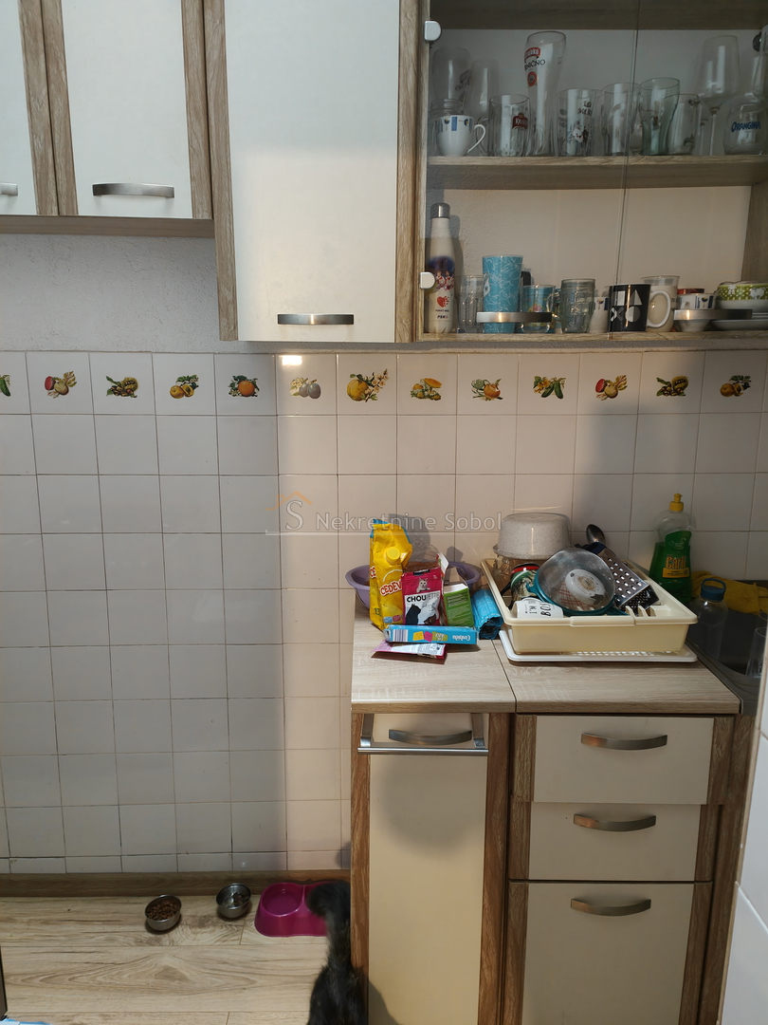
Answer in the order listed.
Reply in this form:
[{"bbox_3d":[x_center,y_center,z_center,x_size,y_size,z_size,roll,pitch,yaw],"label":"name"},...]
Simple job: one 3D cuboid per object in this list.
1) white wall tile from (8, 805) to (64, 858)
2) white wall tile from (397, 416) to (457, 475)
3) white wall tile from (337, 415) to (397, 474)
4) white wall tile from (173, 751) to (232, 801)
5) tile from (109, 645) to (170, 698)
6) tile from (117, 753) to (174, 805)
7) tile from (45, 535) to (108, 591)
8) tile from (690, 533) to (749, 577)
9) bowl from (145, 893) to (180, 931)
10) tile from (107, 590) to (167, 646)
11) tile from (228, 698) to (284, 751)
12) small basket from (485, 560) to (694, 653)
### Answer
[{"bbox_3d":[-0.981,0.900,2.085,0.150,0.150,0.008,0,11,-1],"label":"white wall tile"},{"bbox_3d":[0.112,-0.173,1.898,0.150,0.150,0.010,0,9,-2],"label":"white wall tile"},{"bbox_3d":[-0.042,-0.171,1.886,0.149,0.149,0.008,0,11,-1],"label":"white wall tile"},{"bbox_3d":[-0.500,0.729,2.044,0.149,0.149,0.008,0,11,-1],"label":"white wall tile"},{"bbox_3d":[-0.648,0.426,1.968,0.150,0.150,0.010,0,9,-2],"label":"tile"},{"bbox_3d":[-0.655,0.732,2.034,0.150,0.150,0.009,0,10,-1],"label":"tile"},{"bbox_3d":[-0.800,0.129,1.913,0.150,0.150,0.010,0,9,-2],"label":"tile"},{"bbox_3d":[0.871,0.126,1.934,0.149,0.149,0.008,0,10,-1],"label":"tile"},{"bbox_3d":[-0.591,1.079,1.988,0.092,0.037,0.092,0,11,-1],"label":"bowl"},{"bbox_3d":[-0.656,0.280,1.975,0.150,0.150,0.008,0,11,-1],"label":"tile"},{"bbox_3d":[-0.345,0.575,2.010,0.150,0.150,0.009,0,10,-1],"label":"tile"},{"bbox_3d":[0.426,0.200,1.655,0.372,0.080,0.435,0,11,1],"label":"small basket"}]

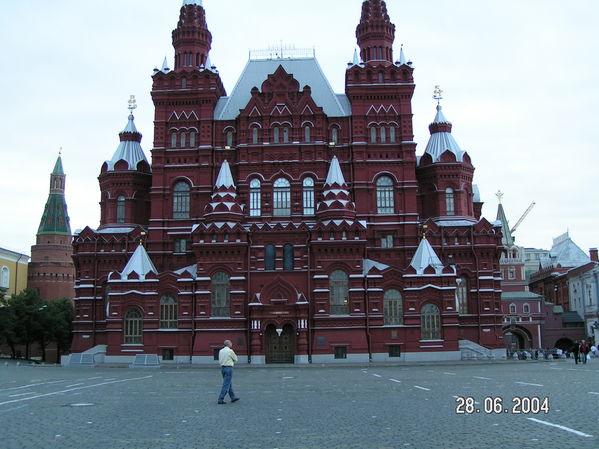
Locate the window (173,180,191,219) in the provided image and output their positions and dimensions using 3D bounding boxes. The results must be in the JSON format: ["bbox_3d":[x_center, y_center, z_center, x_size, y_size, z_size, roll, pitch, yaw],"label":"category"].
[{"bbox_3d":[-15.559,-3.256,87.013,2.284,5.127,0.400,-1,-11,2],"label":"window"}]

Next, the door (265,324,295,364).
[{"bbox_3d":[-2.349,14.232,78.198,3.517,4.599,0.500,-1,-11,2],"label":"door"}]

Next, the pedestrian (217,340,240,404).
[{"bbox_3d":[-1.950,4.051,18.056,0.600,1.730,0.500,6,-12,-32],"label":"pedestrian"}]

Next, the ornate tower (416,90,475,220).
[{"bbox_3d":[16.205,-7.979,74.991,6.800,16.359,6.800,-1,-10,2],"label":"ornate tower"}]

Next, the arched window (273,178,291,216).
[{"bbox_3d":[-2.252,-3.555,86.569,2.243,5.128,0.400,-1,-11,2],"label":"arched window"}]

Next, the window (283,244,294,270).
[{"bbox_3d":[-1.240,3.889,76.544,1.318,3.072,0.400,-1,-10,3],"label":"window"}]

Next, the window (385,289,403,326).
[{"bbox_3d":[11.203,9.867,78.392,2.218,4.205,0.400,-1,-11,2],"label":"window"}]

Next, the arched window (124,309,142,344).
[{"bbox_3d":[-19.924,12.283,79.048,2.191,4.246,0.400,-1,-11,2],"label":"arched window"}]

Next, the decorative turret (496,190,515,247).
[{"bbox_3d":[37.099,-1.140,120.746,4.600,10.450,4.600,-1,-10,2],"label":"decorative turret"}]

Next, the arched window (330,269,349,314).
[{"bbox_3d":[4.769,8.118,78.192,2.208,5.280,0.400,-1,-11,2],"label":"arched window"}]

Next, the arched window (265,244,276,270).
[{"bbox_3d":[-3.588,4.079,80.639,1.341,3.152,0.400,-1,-11,2],"label":"arched window"}]

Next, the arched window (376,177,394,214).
[{"bbox_3d":[9.133,-3.090,69.820,1.900,4.129,0.450,-1,-10,2],"label":"arched window"}]

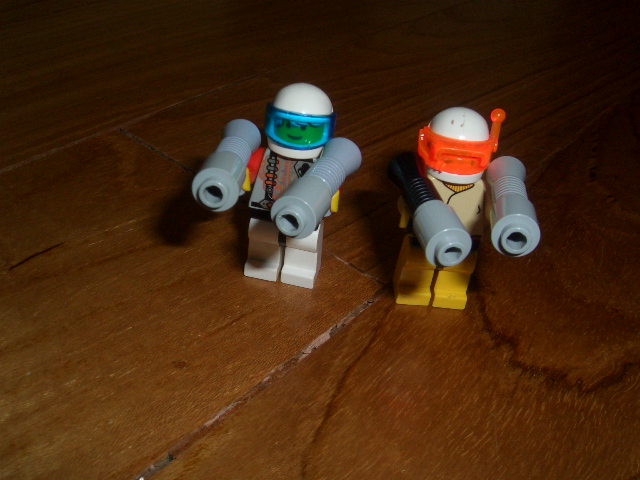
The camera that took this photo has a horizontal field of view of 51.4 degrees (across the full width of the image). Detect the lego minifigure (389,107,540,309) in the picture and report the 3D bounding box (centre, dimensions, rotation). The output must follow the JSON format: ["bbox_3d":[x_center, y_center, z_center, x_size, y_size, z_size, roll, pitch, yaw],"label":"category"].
[{"bbox_3d":[0.027,-0.001,0.128,0.028,0.043,0.033,4,32,-4],"label":"lego minifigure"}]

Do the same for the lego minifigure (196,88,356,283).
[{"bbox_3d":[-0.008,-0.006,0.130,0.029,0.043,0.034,11,32,6],"label":"lego minifigure"}]

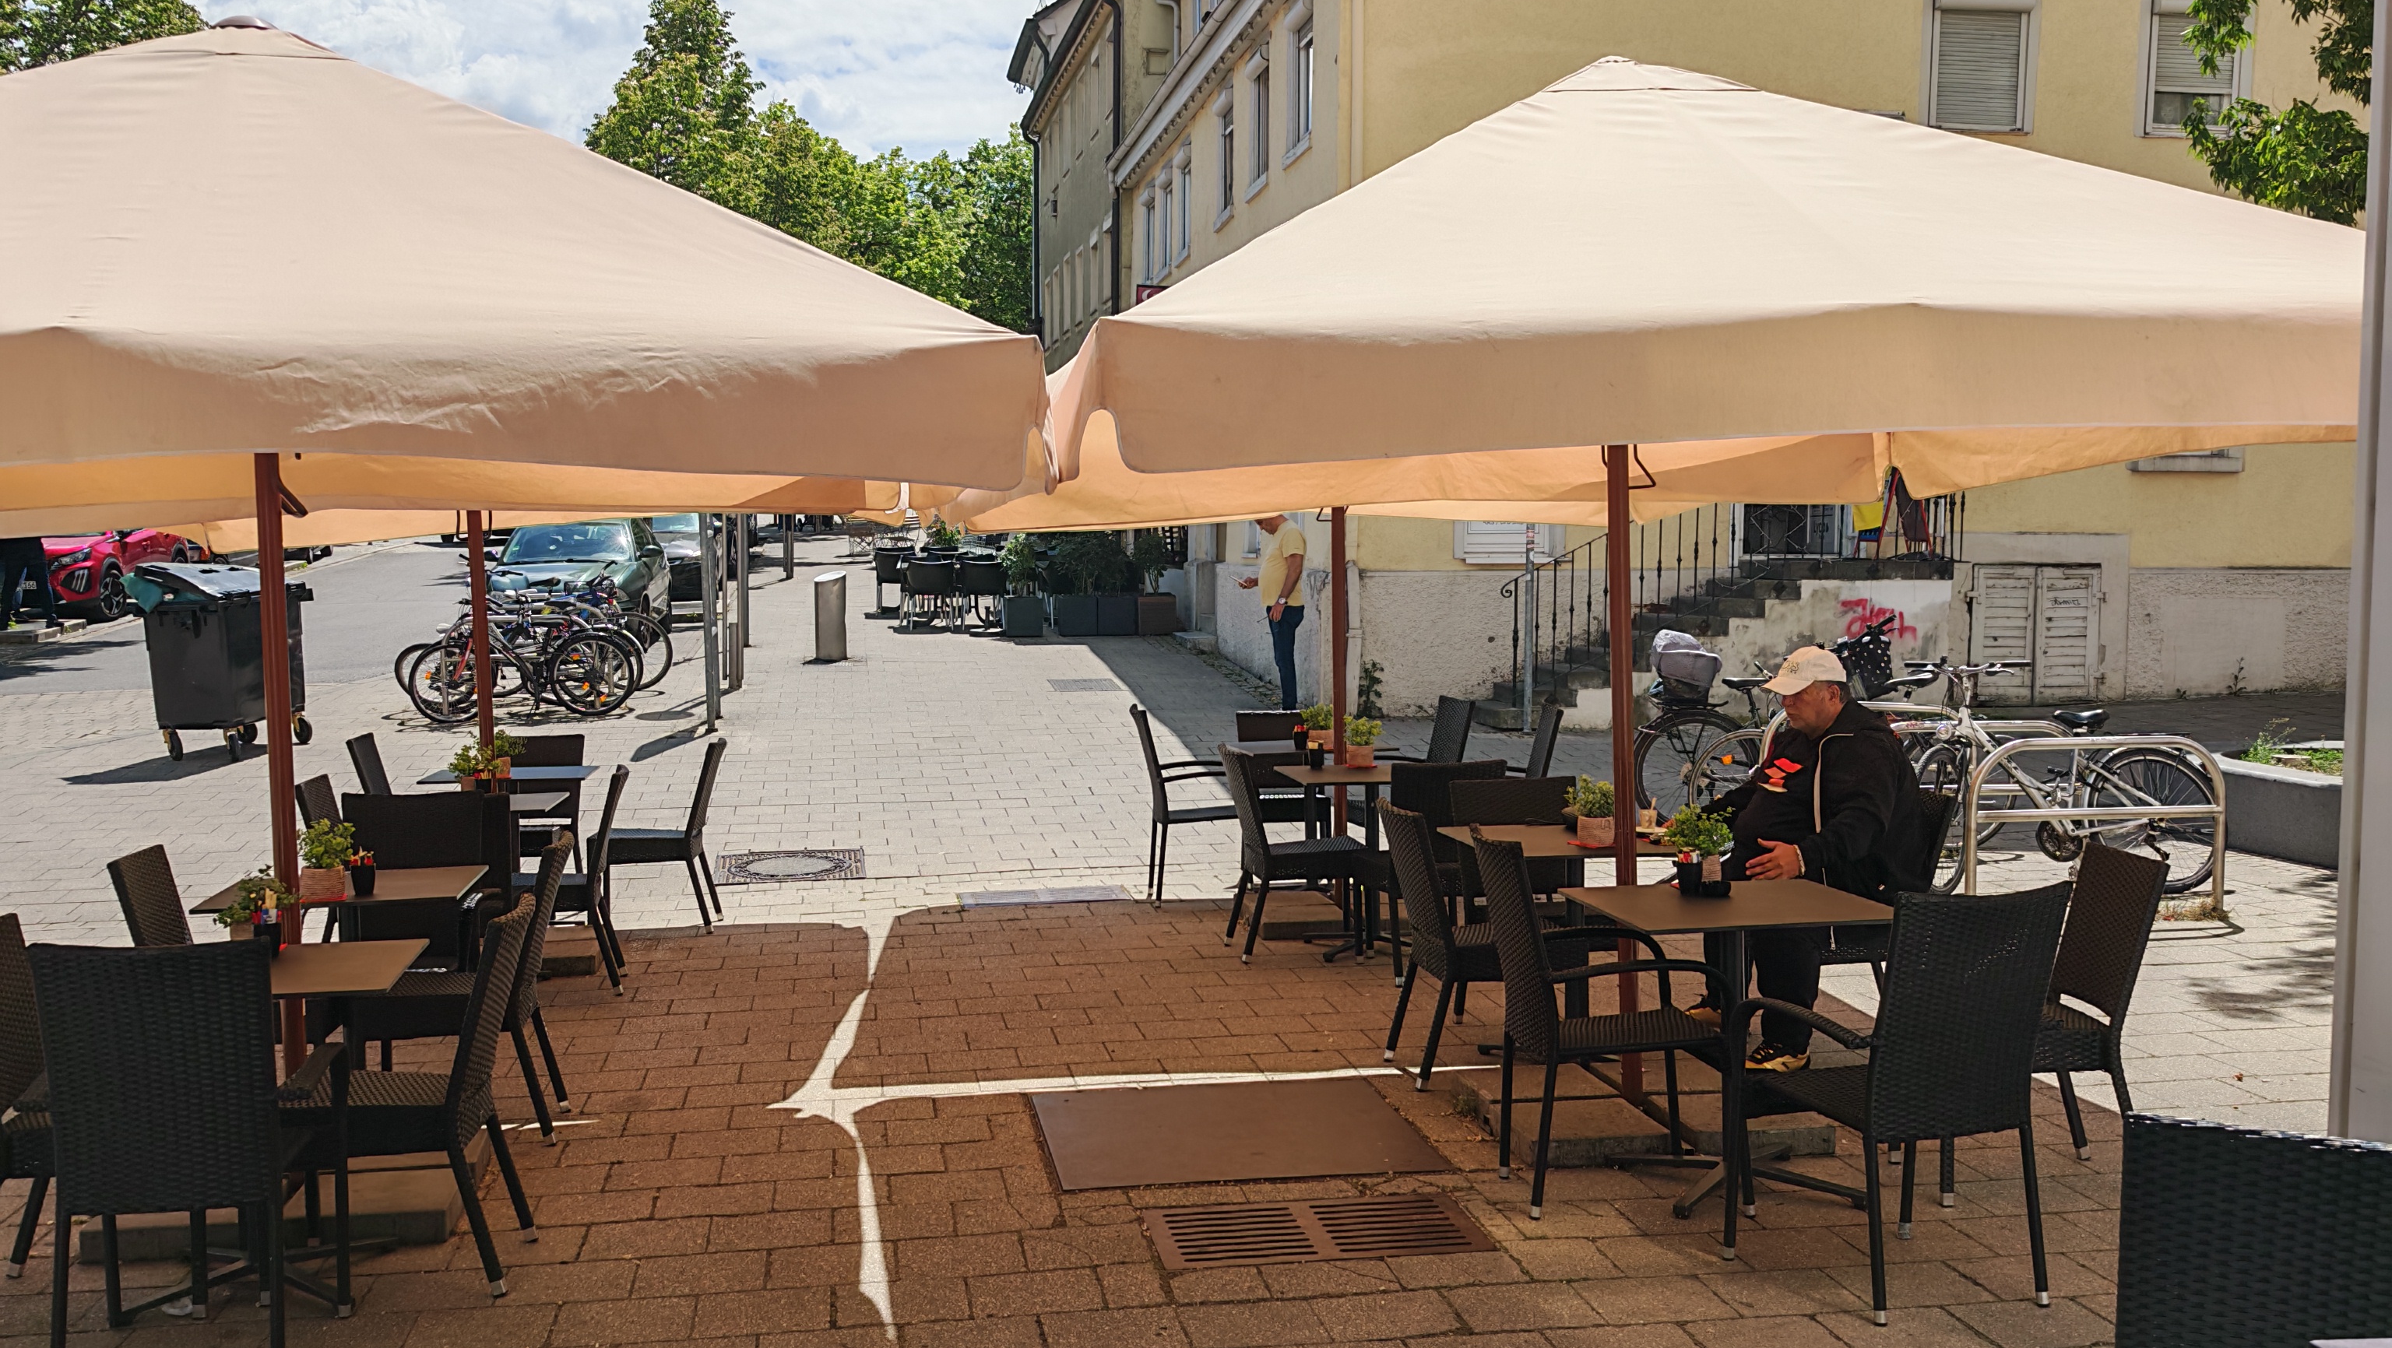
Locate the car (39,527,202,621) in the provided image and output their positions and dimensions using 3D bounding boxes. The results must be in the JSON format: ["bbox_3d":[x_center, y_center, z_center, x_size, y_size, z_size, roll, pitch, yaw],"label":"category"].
[{"bbox_3d":[-15.850,-1.620,31.500,1.780,1.550,4.300,-1,4,-7],"label":"car"}]

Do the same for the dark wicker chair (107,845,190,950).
[{"bbox_3d":[-2.686,0.919,6.218,0.580,0.860,0.460,-1,5,-10],"label":"dark wicker chair"}]

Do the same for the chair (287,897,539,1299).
[{"bbox_3d":[-1.844,0.965,5.127,0.580,0.860,0.460,-1,5,-6],"label":"chair"}]

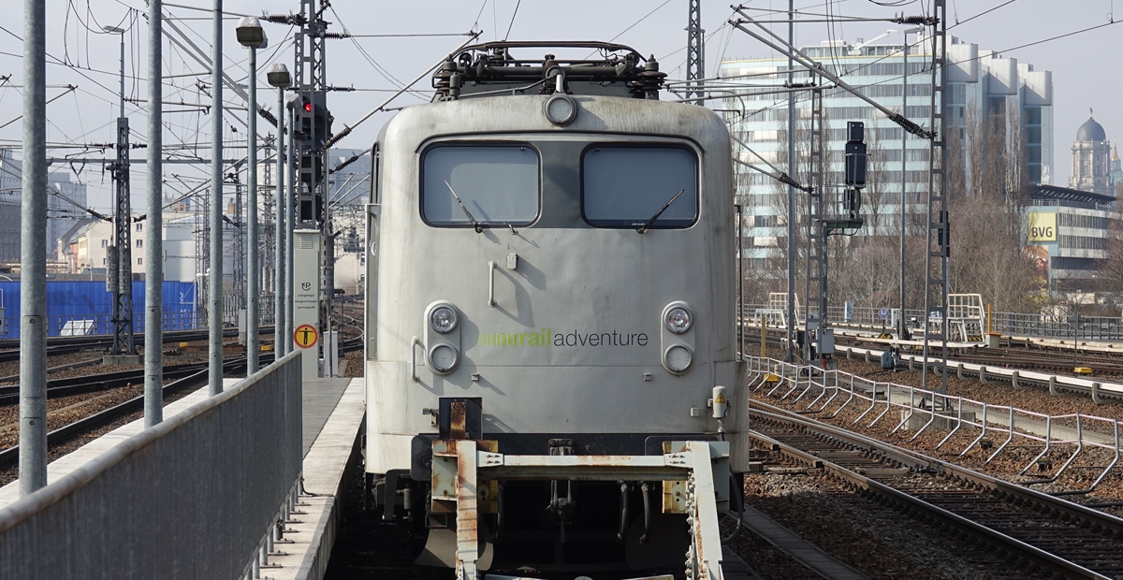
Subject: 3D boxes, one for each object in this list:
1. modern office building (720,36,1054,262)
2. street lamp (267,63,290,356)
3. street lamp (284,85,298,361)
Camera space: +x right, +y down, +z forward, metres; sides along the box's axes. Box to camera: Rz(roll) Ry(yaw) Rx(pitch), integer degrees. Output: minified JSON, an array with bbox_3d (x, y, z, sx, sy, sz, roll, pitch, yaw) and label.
[{"bbox_3d":[56.640,-16.000,538.110,44.000,48.000,70.000,0,0,19],"label":"modern office building"},{"bbox_3d":[-3.996,-0.850,44.400,0.360,4.750,0.700,0,0,-3],"label":"street lamp"},{"bbox_3d":[-4.278,-0.802,49.210,0.360,4.640,0.700,0,0,-3],"label":"street lamp"}]

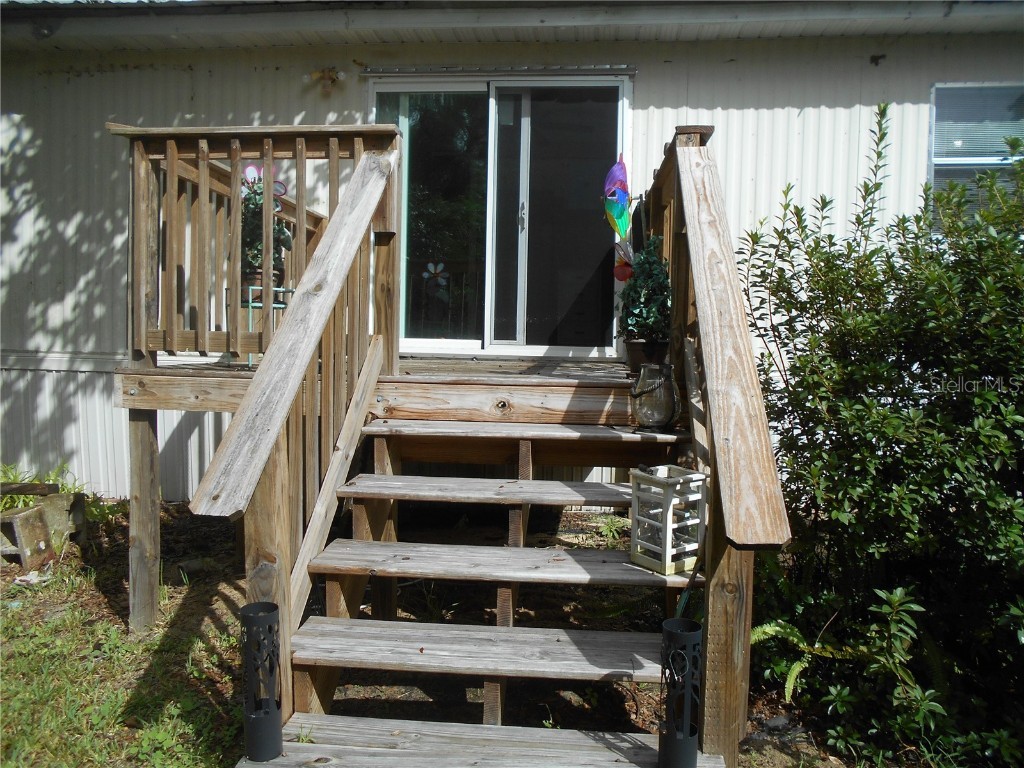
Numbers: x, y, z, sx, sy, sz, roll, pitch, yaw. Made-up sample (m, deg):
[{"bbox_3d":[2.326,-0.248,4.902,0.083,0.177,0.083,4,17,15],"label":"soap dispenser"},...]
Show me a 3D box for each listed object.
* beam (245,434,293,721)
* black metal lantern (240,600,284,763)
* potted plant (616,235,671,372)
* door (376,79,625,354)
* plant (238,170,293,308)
[{"bbox_3d":[-0.688,0.605,2.180,0.089,0.960,0.089,1,4,5],"label":"beam"},{"bbox_3d":[-0.652,0.773,2.009,0.102,0.390,0.102,1,4,5],"label":"black metal lantern"},{"bbox_3d":[0.565,-0.330,3.271,0.240,0.610,0.240,1,4,5],"label":"potted plant"},{"bbox_3d":[-0.094,-1.170,5.444,1.820,1.940,0.100,1,4,5],"label":"door"},{"bbox_3d":[-1.212,-0.707,3.732,0.260,0.630,0.260,1,4,5],"label":"plant"}]

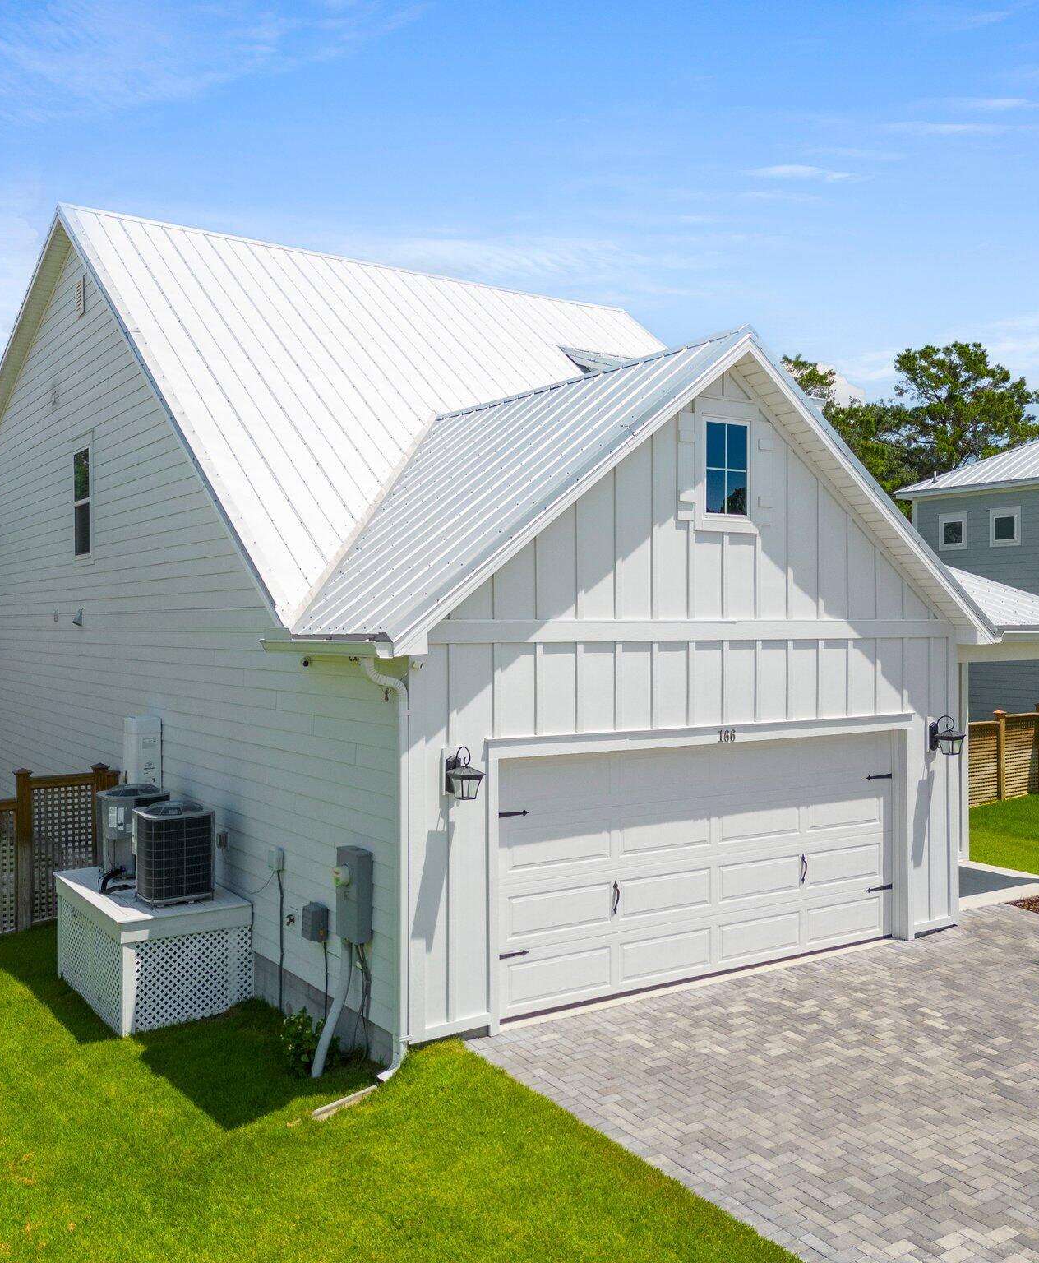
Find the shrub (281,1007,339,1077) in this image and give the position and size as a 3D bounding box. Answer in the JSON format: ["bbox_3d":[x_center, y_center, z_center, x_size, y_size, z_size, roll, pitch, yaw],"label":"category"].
[{"bbox_3d":[-1.707,3.272,9.500,0.420,0.440,0.440,0,0,-34],"label":"shrub"}]

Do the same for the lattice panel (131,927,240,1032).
[{"bbox_3d":[-2.984,3.155,10.725,1.090,0.770,0.060,0,0,-35],"label":"lattice panel"}]

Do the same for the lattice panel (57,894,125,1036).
[{"bbox_3d":[-4.331,3.265,11.738,0.070,0.870,2.430,0,0,-34],"label":"lattice panel"}]

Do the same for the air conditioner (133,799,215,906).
[{"bbox_3d":[-3.470,2.166,11.661,0.660,0.950,0.660,0,0,-34],"label":"air conditioner"}]

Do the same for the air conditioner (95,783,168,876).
[{"bbox_3d":[-4.270,2.160,12.883,0.670,0.940,0.670,0,0,-34],"label":"air conditioner"}]

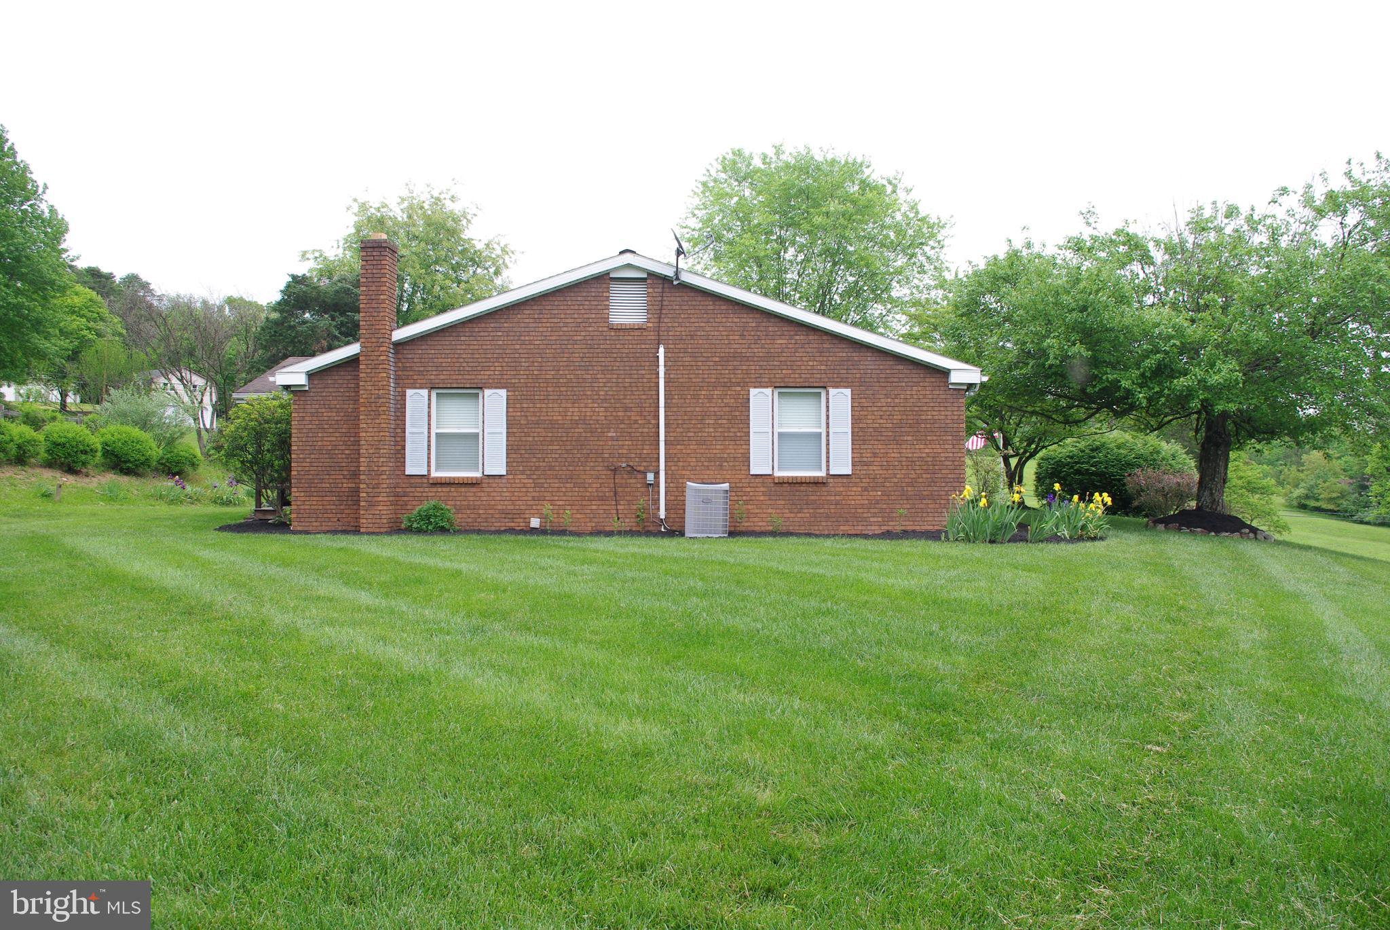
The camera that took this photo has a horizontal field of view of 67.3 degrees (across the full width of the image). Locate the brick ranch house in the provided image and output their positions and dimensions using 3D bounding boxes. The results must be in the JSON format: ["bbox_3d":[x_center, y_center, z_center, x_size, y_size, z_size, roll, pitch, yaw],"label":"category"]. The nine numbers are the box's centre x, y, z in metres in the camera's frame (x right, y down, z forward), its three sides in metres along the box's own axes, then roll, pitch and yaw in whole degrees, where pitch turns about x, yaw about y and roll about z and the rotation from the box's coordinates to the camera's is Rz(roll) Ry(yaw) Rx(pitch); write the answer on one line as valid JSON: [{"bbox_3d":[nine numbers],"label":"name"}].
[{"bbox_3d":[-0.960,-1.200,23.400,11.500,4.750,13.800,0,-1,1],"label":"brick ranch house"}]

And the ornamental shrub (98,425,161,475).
[{"bbox_3d":[-15.597,-0.420,28.800,1.730,1.360,1.650,0,-1,0],"label":"ornamental shrub"}]

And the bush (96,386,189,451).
[{"bbox_3d":[-17.212,-1.438,32.500,2.850,2.150,2.600,0,-1,0],"label":"bush"}]

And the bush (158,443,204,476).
[{"bbox_3d":[-13.957,-0.147,28.300,1.300,0.950,1.250,0,-1,0],"label":"bush"}]

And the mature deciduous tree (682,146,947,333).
[{"bbox_3d":[4.369,-5.300,38.000,9.600,12.400,9.400,0,-1,0],"label":"mature deciduous tree"}]

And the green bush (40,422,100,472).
[{"bbox_3d":[-15.282,-0.451,25.500,1.450,1.240,1.400,0,-1,0],"label":"green bush"}]

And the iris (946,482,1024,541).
[{"bbox_3d":[4.398,0.724,15.800,1.230,0.890,1.000,0,-1,0],"label":"iris"}]

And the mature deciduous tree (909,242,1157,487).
[{"bbox_3d":[7.269,-1.980,22.500,5.300,5.650,5.100,0,-1,0],"label":"mature deciduous tree"}]

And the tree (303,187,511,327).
[{"bbox_3d":[-11.646,-5.576,42.000,8.500,11.200,8.300,0,-1,0],"label":"tree"}]

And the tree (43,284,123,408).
[{"bbox_3d":[-33.538,-6.440,57.000,5.400,7.000,5.400,0,-1,0],"label":"tree"}]

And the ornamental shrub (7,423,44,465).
[{"bbox_3d":[-18.954,-0.584,29.500,1.200,1.200,1.200,0,-1,0],"label":"ornamental shrub"}]

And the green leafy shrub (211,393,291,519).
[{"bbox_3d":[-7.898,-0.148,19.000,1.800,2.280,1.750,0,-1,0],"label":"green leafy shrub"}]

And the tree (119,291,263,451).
[{"bbox_3d":[-14.196,-2.565,29.500,4.100,4.650,4.000,0,-1,0],"label":"tree"}]

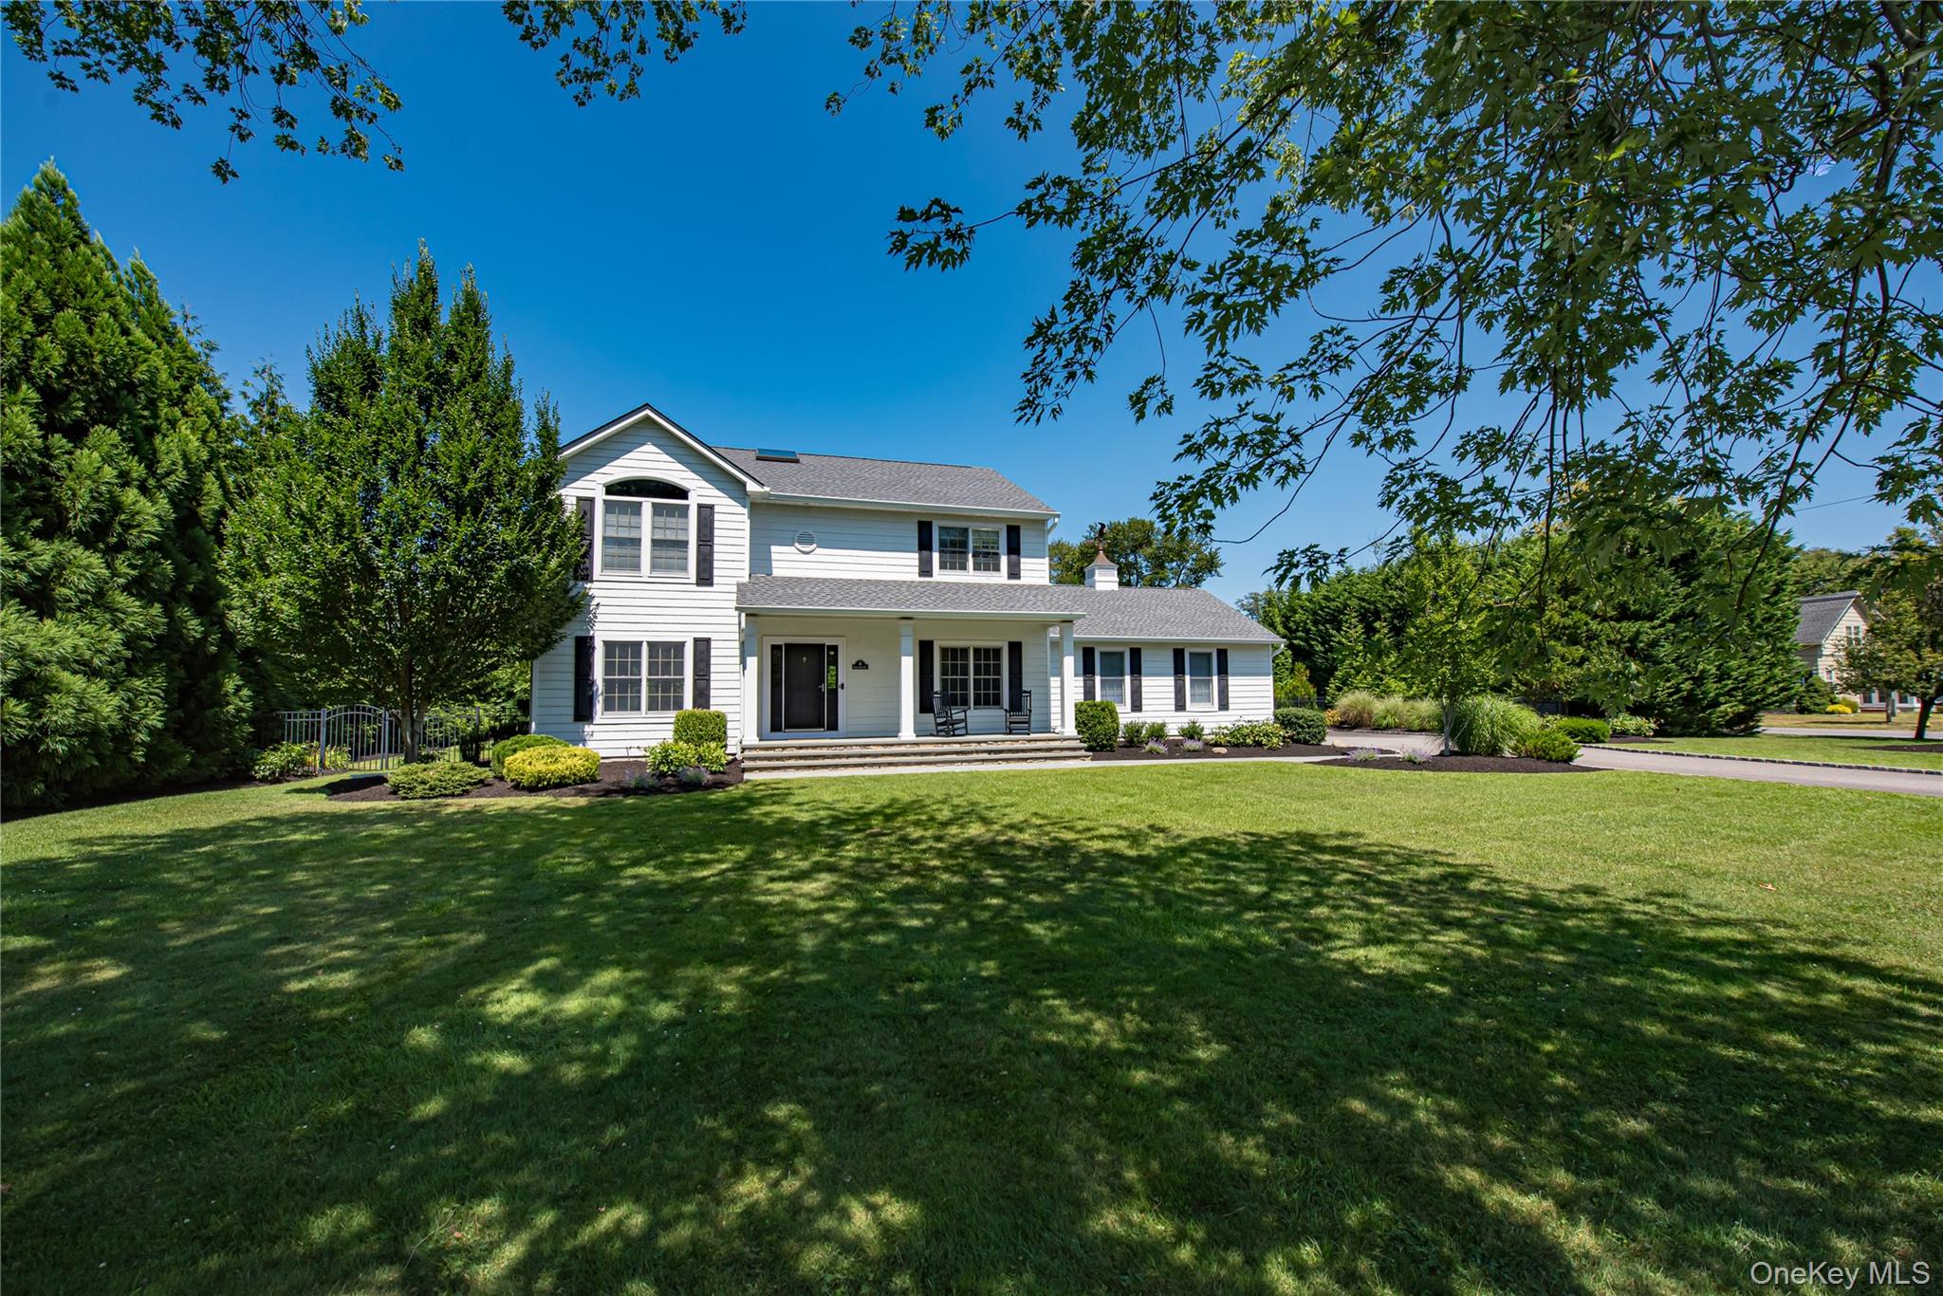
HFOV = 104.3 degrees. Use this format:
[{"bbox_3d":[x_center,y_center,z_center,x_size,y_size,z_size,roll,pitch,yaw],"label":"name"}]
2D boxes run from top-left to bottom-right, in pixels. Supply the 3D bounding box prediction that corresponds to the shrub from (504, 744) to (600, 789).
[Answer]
[{"bbox_3d":[-7.569,2.092,13.600,1.520,0.690,1.450,1,-3,-17],"label":"shrub"}]

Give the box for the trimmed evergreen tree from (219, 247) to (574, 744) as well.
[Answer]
[{"bbox_3d":[-10.089,-2.381,13.700,5.150,9.500,5.000,2,-4,-37],"label":"trimmed evergreen tree"}]

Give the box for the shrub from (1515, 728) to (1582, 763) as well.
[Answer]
[{"bbox_3d":[12.734,2.122,16.700,1.220,0.670,1.200,1,-3,-17],"label":"shrub"}]

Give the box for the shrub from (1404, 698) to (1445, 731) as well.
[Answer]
[{"bbox_3d":[15.594,2.258,26.000,1.300,1.150,1.250,-2,-4,31],"label":"shrub"}]

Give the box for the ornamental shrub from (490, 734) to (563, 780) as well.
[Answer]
[{"bbox_3d":[-8.565,2.071,14.700,1.450,0.720,1.400,1,-3,-17],"label":"ornamental shrub"}]

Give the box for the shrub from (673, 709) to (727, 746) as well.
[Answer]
[{"bbox_3d":[-5.657,1.871,15.800,1.070,1.120,1.050,1,-3,-17],"label":"shrub"}]

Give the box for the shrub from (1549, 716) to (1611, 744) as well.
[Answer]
[{"bbox_3d":[16.538,2.197,20.500,1.300,0.680,1.200,-3,-4,39],"label":"shrub"}]

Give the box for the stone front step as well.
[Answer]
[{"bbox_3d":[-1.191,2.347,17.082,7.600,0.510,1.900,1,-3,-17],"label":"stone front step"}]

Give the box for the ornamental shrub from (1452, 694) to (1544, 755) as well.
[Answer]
[{"bbox_3d":[11.836,1.724,17.050,1.700,1.300,1.600,-3,-4,35],"label":"ornamental shrub"}]

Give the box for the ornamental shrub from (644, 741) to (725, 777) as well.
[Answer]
[{"bbox_3d":[-5.477,2.066,14.500,1.400,0.620,0.950,1,-3,-17],"label":"ornamental shrub"}]

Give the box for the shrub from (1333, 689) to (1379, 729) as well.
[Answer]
[{"bbox_3d":[14.081,2.243,27.700,1.500,1.400,1.400,-2,-4,27],"label":"shrub"}]

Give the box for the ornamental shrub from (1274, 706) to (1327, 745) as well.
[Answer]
[{"bbox_3d":[8.851,2.047,20.300,1.300,0.980,1.200,-2,-4,23],"label":"ornamental shrub"}]

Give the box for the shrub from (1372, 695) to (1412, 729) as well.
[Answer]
[{"bbox_3d":[15.527,2.387,28.000,1.300,1.200,1.300,1,-3,-17],"label":"shrub"}]

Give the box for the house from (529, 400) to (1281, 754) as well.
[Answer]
[{"bbox_3d":[-1.202,-1.598,23.151,20.000,8.750,12.000,1,-3,-17],"label":"house"}]

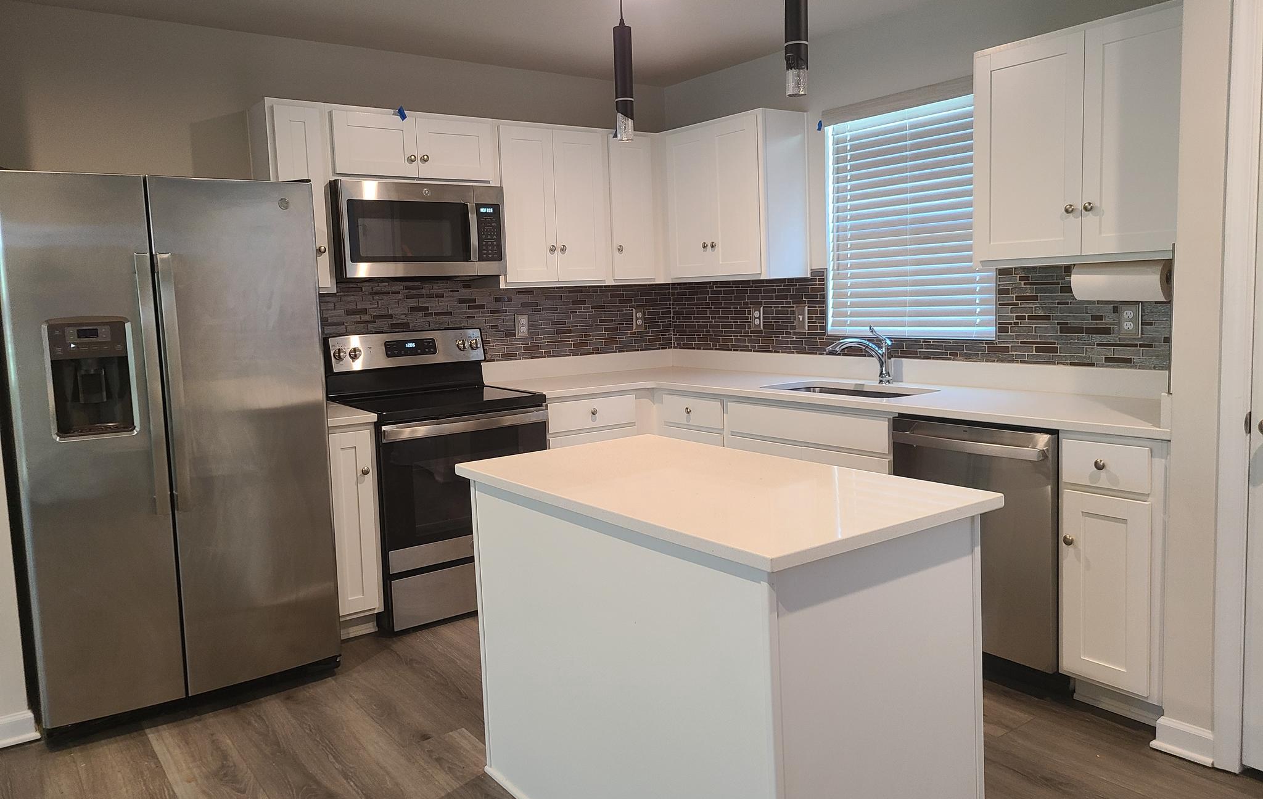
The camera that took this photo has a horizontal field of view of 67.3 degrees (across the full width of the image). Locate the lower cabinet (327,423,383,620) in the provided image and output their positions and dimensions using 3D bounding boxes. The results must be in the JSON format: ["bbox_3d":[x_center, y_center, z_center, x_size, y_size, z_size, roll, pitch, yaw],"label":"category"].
[{"bbox_3d":[-1.262,0.488,3.911,0.232,0.853,0.630,-7,8,-35],"label":"lower cabinet"}]

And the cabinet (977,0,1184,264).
[{"bbox_3d":[1.570,-0.829,3.115,0.303,0.754,0.827,-7,8,-35],"label":"cabinet"}]

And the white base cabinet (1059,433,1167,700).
[{"bbox_3d":[1.645,0.493,2.945,0.630,0.853,0.314,-7,8,-35],"label":"white base cabinet"}]

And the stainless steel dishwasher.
[{"bbox_3d":[1.337,0.464,3.291,0.620,0.835,0.607,-7,8,-35],"label":"stainless steel dishwasher"}]

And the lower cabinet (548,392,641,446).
[{"bbox_3d":[-0.329,0.390,4.580,0.527,0.873,0.630,-7,8,-35],"label":"lower cabinet"}]

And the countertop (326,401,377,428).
[{"bbox_3d":[-1.271,0.049,3.847,0.233,0.034,0.662,-7,8,-35],"label":"countertop"}]

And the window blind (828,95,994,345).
[{"bbox_3d":[1.162,-0.737,4.012,0.060,0.952,0.880,-7,8,-35],"label":"window blind"}]

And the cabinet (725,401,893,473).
[{"bbox_3d":[0.927,0.418,3.933,0.630,0.873,0.914,-7,8,-35],"label":"cabinet"}]

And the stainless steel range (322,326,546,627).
[{"bbox_3d":[-0.836,0.302,4.155,0.760,1.178,0.670,-7,8,-35],"label":"stainless steel range"}]

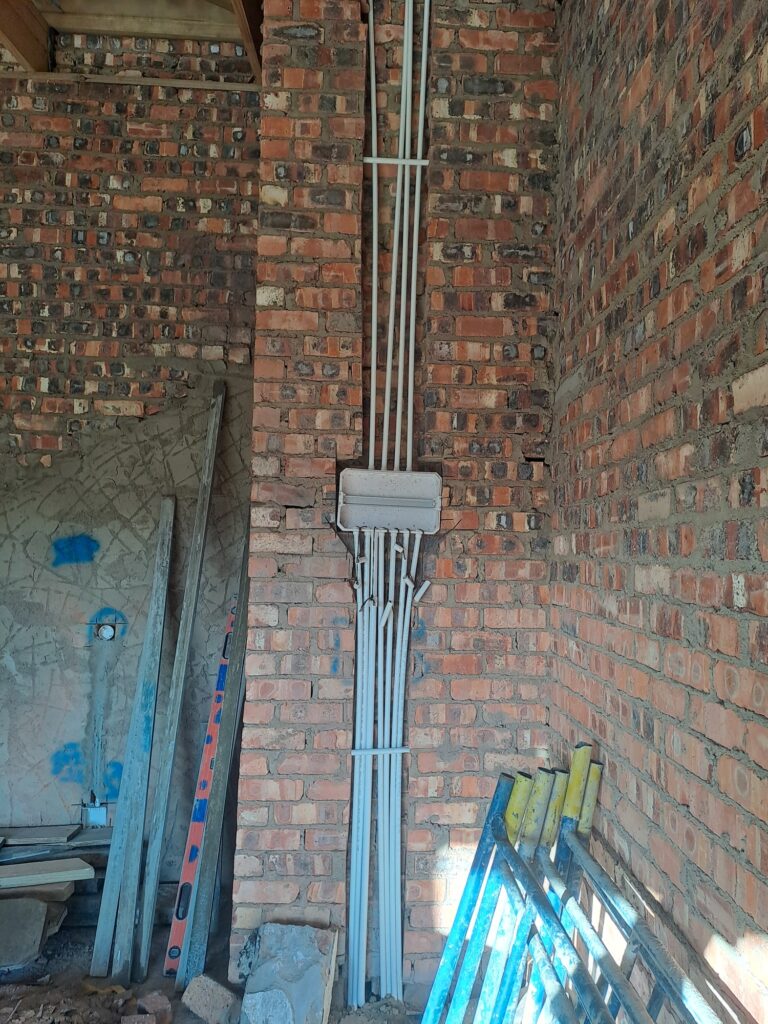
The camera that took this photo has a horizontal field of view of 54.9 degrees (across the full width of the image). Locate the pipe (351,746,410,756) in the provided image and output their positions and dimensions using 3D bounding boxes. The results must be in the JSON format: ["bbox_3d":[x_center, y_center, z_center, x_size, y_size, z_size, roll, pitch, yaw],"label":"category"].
[{"bbox_3d":[-0.010,0.849,2.619,0.207,0.021,0.021,-2,-3,-2],"label":"pipe"}]

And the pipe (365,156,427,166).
[{"bbox_3d":[0.047,-1.288,2.719,0.241,0.021,0.021,2,-3,-2],"label":"pipe"}]

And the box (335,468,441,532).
[{"bbox_3d":[0.019,-0.034,2.682,0.366,0.222,0.075,2,-3,-3],"label":"box"}]

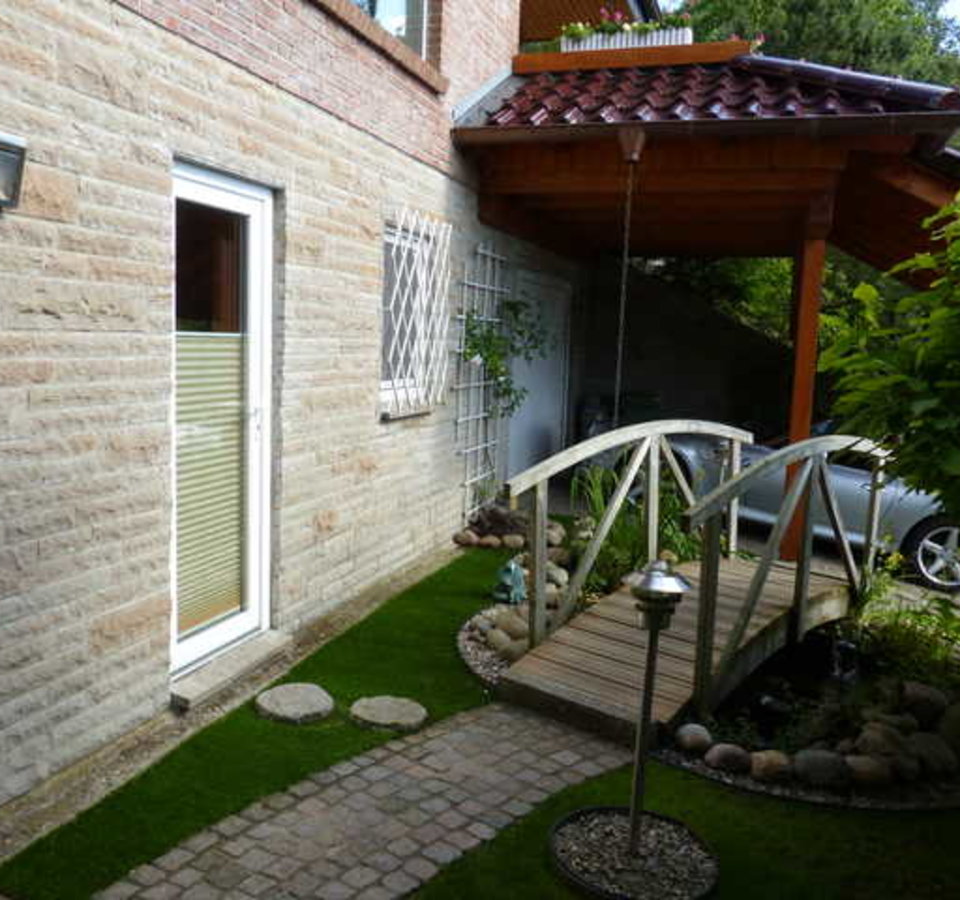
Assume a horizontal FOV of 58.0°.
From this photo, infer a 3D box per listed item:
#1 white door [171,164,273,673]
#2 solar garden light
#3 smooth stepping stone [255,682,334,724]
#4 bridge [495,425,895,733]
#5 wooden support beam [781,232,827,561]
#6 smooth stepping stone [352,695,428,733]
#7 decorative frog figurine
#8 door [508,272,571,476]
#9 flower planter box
[{"bbox_3d":[-1.193,-0.115,3.861,0.080,2.128,0.844,5,8,18],"label":"white door"},{"bbox_3d":[0.520,0.807,2.678,0.200,0.939,0.200,5,8,18],"label":"solar garden light"},{"bbox_3d":[-0.769,1.071,3.641,0.330,0.060,0.330,5,8,18],"label":"smooth stepping stone"},{"bbox_3d":[1.319,0.474,4.653,0.864,1.144,2.864,8,10,38],"label":"bridge"},{"bbox_3d":[2.467,-0.398,6.606,0.145,2.448,0.145,5,8,18],"label":"wooden support beam"},{"bbox_3d":[-0.373,1.096,3.570,0.325,0.060,0.300,2,8,0],"label":"smooth stepping stone"},{"bbox_3d":[0.187,0.794,5.242,0.220,0.265,0.170,1,8,-8],"label":"decorative frog figurine"},{"bbox_3d":[0.573,-0.628,8.874,0.080,2.192,2.272,5,8,18],"label":"door"},{"bbox_3d":[1.201,-3.260,6.991,1.040,0.150,0.180,5,8,18],"label":"flower planter box"}]

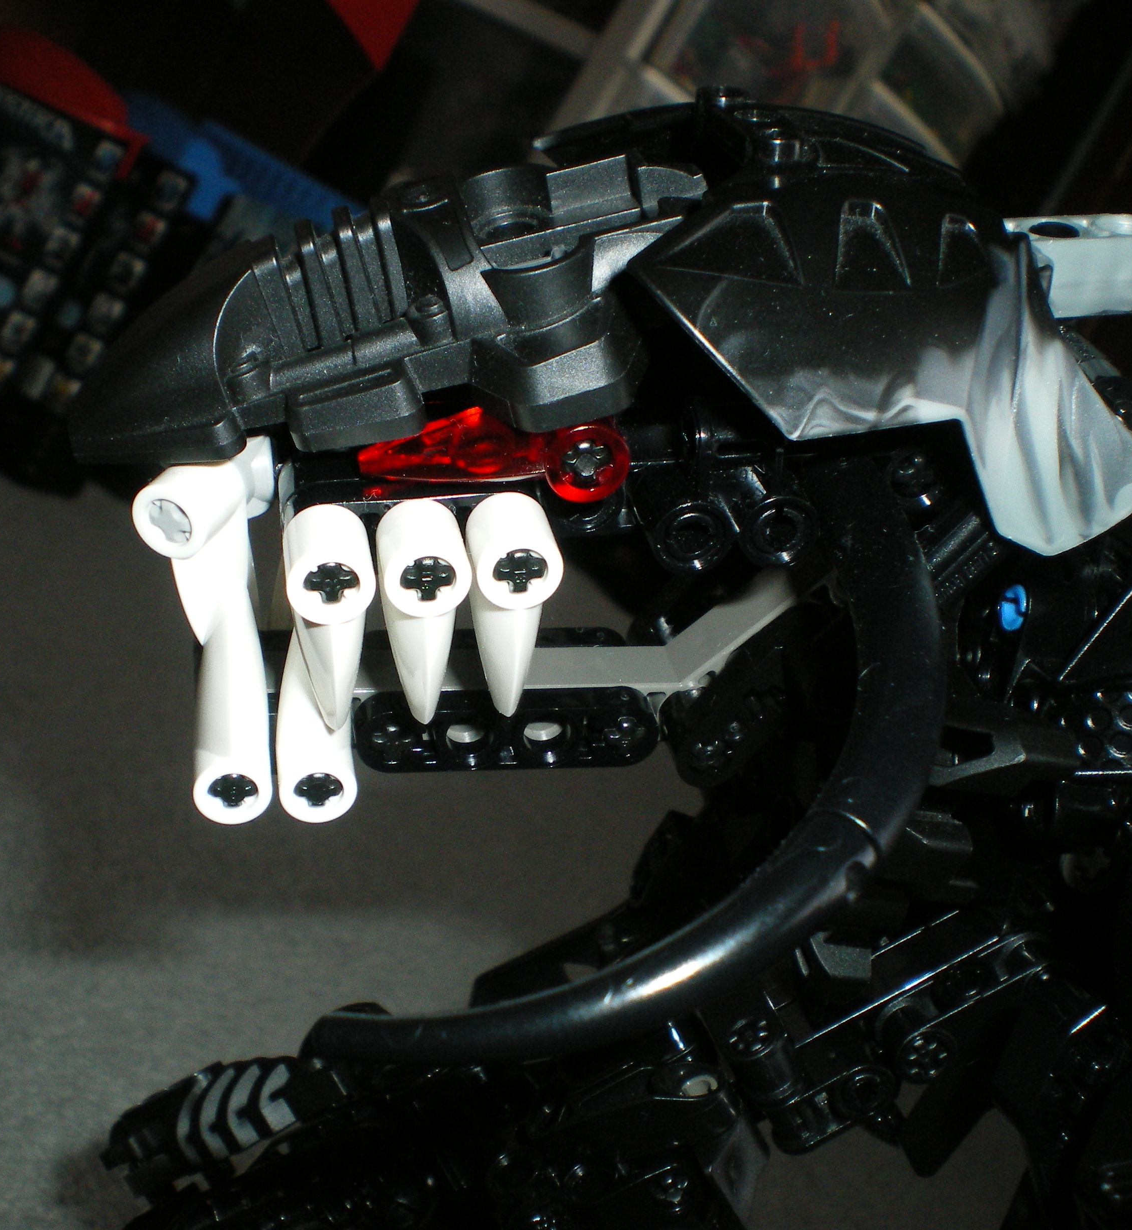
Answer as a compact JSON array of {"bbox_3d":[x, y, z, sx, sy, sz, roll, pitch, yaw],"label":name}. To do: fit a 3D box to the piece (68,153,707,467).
[{"bbox_3d":[-0.015,-0.028,0.151,0.063,0.019,0.024,-16,49,-7],"label":"piece"}]

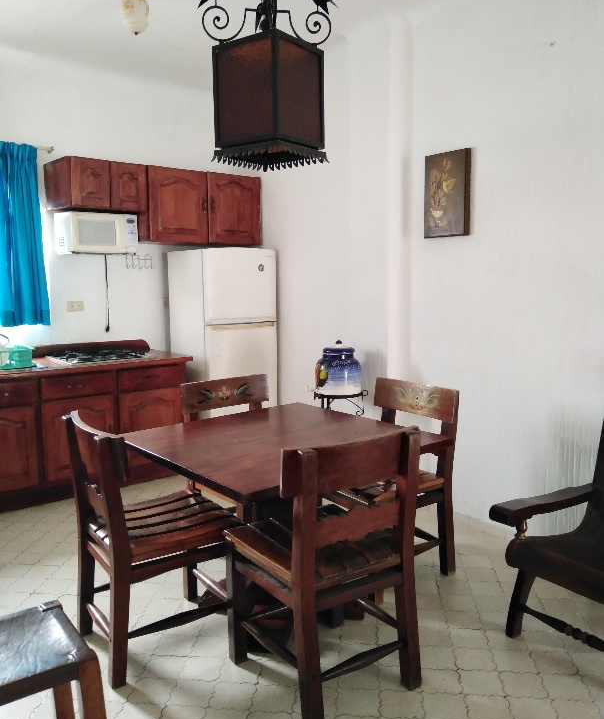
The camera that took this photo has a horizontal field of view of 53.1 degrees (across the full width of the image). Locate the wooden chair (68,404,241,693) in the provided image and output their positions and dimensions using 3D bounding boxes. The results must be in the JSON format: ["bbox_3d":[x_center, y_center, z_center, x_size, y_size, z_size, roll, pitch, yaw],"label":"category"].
[{"bbox_3d":[-0.580,0.664,2.410,0.543,0.902,0.550,-6,9,-34],"label":"wooden chair"}]

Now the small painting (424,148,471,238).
[{"bbox_3d":[0.815,-0.925,3.412,0.046,0.464,0.281,-6,9,-36],"label":"small painting"}]

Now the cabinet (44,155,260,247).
[{"bbox_3d":[-1.076,-1.175,4.706,1.537,0.547,0.402,-6,9,-36],"label":"cabinet"}]

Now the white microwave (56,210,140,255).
[{"bbox_3d":[-1.476,-0.895,4.376,0.465,0.282,0.359,-6,9,-36],"label":"white microwave"}]

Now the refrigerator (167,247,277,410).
[{"bbox_3d":[-0.642,-0.044,4.947,0.620,1.664,0.663,-6,9,-36],"label":"refrigerator"}]

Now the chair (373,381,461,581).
[{"bbox_3d":[0.386,0.588,2.925,0.550,0.902,0.543,-6,9,-34],"label":"chair"}]

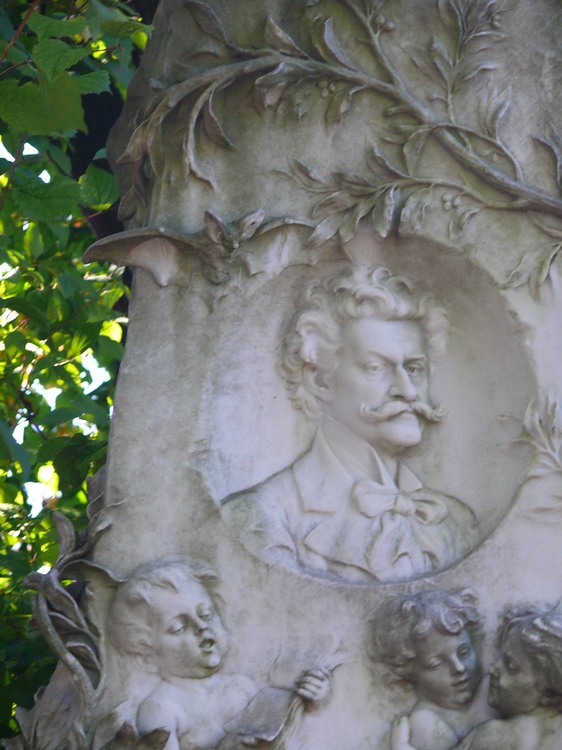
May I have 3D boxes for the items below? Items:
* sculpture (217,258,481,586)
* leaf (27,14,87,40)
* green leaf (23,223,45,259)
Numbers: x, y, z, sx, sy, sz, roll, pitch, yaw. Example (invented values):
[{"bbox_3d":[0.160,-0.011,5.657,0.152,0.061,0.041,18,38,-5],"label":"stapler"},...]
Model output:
[{"bbox_3d":[0.106,0.075,7.600,0.382,0.477,0.140,2,-10,-10],"label":"sculpture"},{"bbox_3d":[-0.353,-0.547,7.700,0.094,0.033,0.050,0,-10,0],"label":"leaf"},{"bbox_3d":[-0.405,-0.220,8.000,0.036,0.054,0.030,0,-10,0],"label":"green leaf"}]

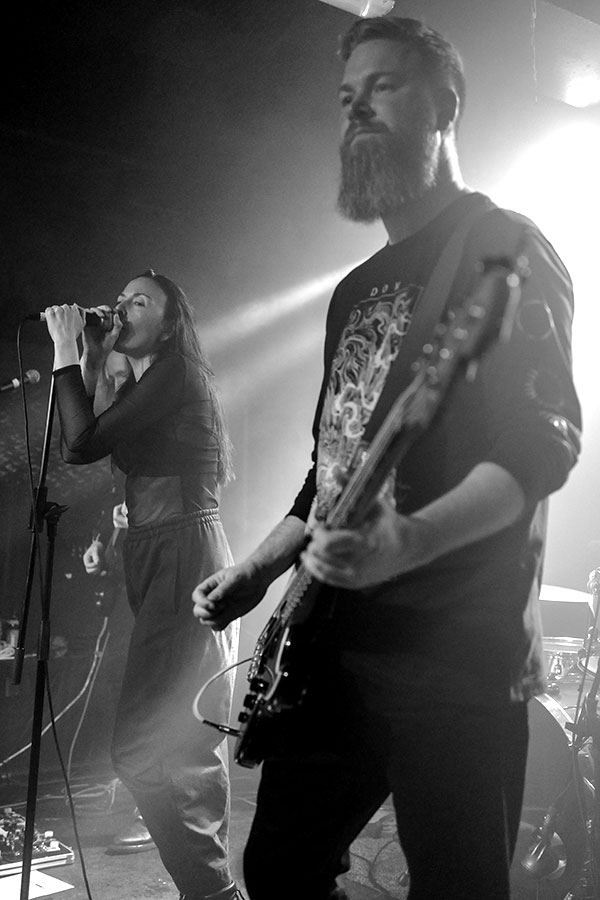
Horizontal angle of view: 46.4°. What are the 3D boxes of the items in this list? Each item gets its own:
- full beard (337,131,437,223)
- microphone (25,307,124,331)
[{"bbox_3d":[0.137,-0.432,1.105,0.125,0.150,0.145,8,-11,-44],"label":"full beard"},{"bbox_3d":[-0.520,-0.304,1.620,0.225,0.053,0.053,1,-8,-18],"label":"microphone"}]

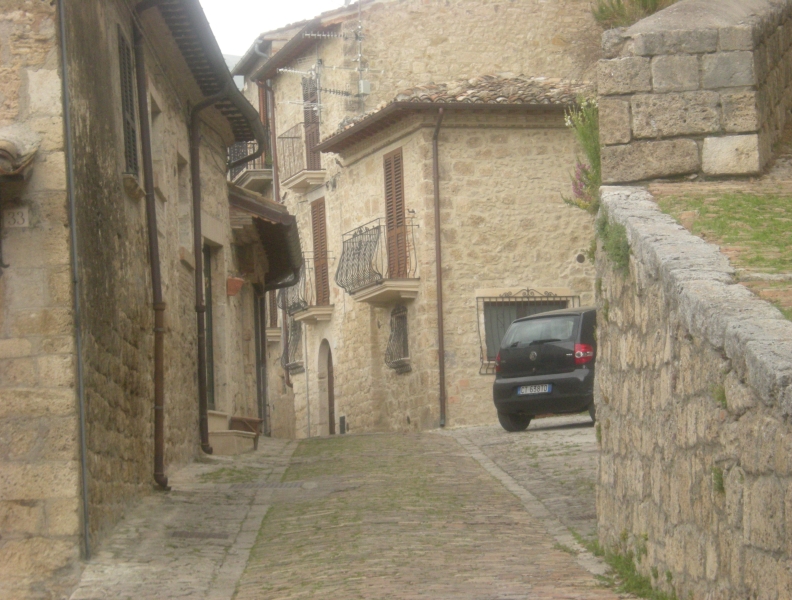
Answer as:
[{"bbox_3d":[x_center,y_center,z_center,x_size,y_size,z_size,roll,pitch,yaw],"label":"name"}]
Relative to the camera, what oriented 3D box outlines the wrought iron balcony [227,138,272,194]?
[{"bbox_3d":[-3.029,-2.926,49.576,0.650,1.050,1.350,0,-7,-20],"label":"wrought iron balcony"}]

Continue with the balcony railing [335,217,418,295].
[{"bbox_3d":[-0.281,-0.675,38.106,0.709,1.028,1.768,0,-7,-20],"label":"balcony railing"}]

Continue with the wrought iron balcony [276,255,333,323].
[{"bbox_3d":[-1.807,-0.172,46.532,0.740,1.358,1.330,-1,-7,-19],"label":"wrought iron balcony"}]

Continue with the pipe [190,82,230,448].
[{"bbox_3d":[-2.200,-0.369,28.721,0.470,4.458,0.120,-4,-6,5],"label":"pipe"}]

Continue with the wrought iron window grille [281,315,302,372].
[{"bbox_3d":[-2.171,0.872,48.373,0.240,1.034,0.860,-1,-7,-19],"label":"wrought iron window grille"}]

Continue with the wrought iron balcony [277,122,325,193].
[{"bbox_3d":[-1.877,-2.772,47.004,0.470,1.224,1.480,-1,-7,-19],"label":"wrought iron balcony"}]

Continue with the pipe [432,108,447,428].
[{"bbox_3d":[0.712,-0.518,36.929,0.113,5.016,0.329,0,-7,-20],"label":"pipe"}]

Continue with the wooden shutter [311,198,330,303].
[{"bbox_3d":[-1.377,-0.839,42.092,0.062,1.922,0.791,0,-7,-20],"label":"wooden shutter"}]

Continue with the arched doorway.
[{"bbox_3d":[-1.107,1.586,41.790,0.257,1.809,0.904,0,-7,-20],"label":"arched doorway"}]

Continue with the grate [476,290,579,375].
[{"bbox_3d":[2.106,0.506,37.386,1.757,1.357,0.185,0,-7,-20],"label":"grate"}]

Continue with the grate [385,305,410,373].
[{"bbox_3d":[0.003,0.630,38.078,0.185,1.120,0.771,0,-7,-20],"label":"grate"}]

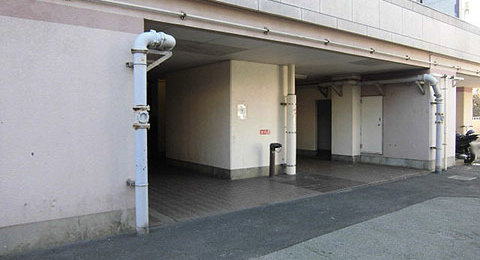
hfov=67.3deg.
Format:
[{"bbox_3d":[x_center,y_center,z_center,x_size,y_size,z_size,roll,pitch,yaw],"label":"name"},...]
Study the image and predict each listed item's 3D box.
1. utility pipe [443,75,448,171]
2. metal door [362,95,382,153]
[{"bbox_3d":[5.811,-0.191,10.161,0.071,2.704,0.071,-2,3,-38],"label":"utility pipe"},{"bbox_3d":[4.255,-0.146,11.579,0.061,1.843,0.750,-2,3,-38],"label":"metal door"}]

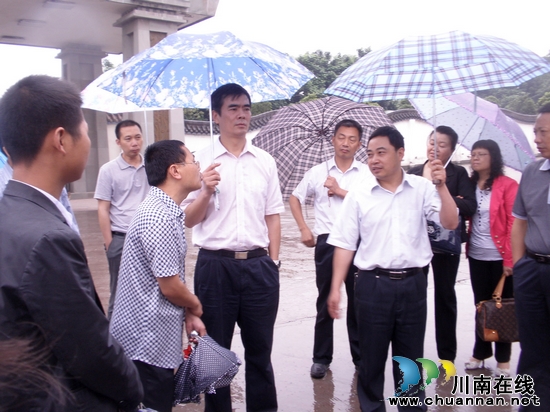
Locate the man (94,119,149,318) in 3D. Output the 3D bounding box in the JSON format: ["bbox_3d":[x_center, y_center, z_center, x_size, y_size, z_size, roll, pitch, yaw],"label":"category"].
[{"bbox_3d":[-1.000,0.260,4.150,0.470,1.710,0.310,-3,7,-19],"label":"man"}]

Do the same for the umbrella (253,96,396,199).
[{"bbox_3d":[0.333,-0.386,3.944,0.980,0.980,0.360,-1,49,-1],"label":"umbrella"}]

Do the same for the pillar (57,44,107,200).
[{"bbox_3d":[-4.720,-2.085,14.500,1.030,3.750,1.030,-5,7,-31],"label":"pillar"}]

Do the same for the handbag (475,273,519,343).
[{"bbox_3d":[1.518,0.670,3.880,0.360,0.450,0.200,0,6,6],"label":"handbag"}]

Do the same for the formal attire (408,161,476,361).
[{"bbox_3d":[1.130,0.375,3.980,0.500,1.400,0.340,1,7,21],"label":"formal attire"}]

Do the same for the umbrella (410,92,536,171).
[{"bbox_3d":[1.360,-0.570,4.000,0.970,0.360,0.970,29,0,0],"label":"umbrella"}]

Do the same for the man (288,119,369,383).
[{"bbox_3d":[0.375,0.275,3.880,0.560,1.730,0.400,0,6,9],"label":"man"}]

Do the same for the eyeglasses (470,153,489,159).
[{"bbox_3d":[1.395,-0.337,4.000,0.138,0.042,0.130,3,7,35],"label":"eyeglasses"}]

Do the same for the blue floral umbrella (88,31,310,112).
[{"bbox_3d":[-0.265,-0.475,2.320,0.930,0.360,0.930,-3,-2,0],"label":"blue floral umbrella"}]

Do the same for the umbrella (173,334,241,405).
[{"bbox_3d":[-0.256,0.615,2.220,0.270,0.280,0.220,-3,6,-18],"label":"umbrella"}]

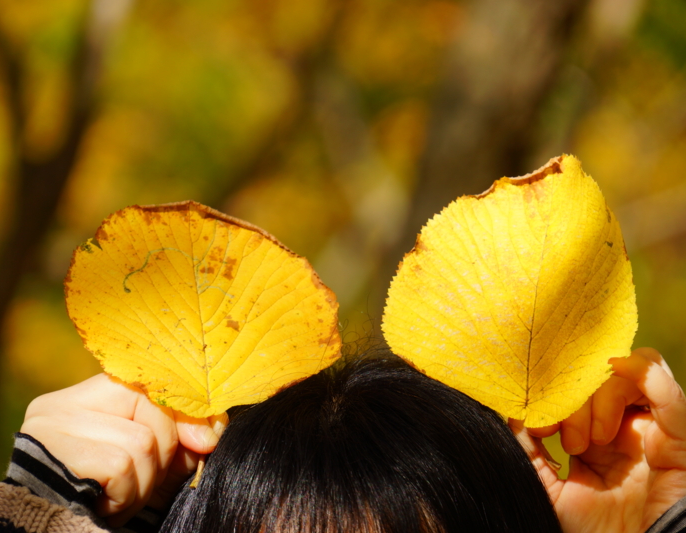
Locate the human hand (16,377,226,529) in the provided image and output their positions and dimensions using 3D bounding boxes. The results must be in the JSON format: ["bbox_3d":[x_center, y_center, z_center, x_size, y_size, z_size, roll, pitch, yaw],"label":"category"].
[{"bbox_3d":[-0.097,0.081,2.750,0.092,0.068,0.078,-1,4,-12],"label":"human hand"}]

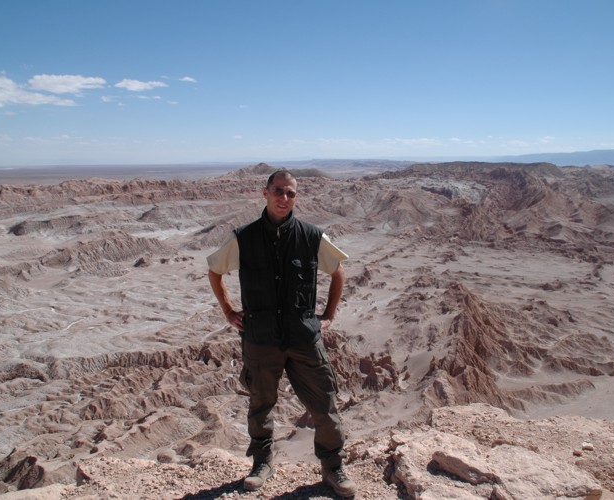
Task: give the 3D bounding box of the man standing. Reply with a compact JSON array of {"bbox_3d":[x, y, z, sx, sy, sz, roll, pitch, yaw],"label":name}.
[{"bbox_3d":[-0.130,0.465,3.100,0.780,1.780,0.420,-1,9,-3],"label":"man standing"}]

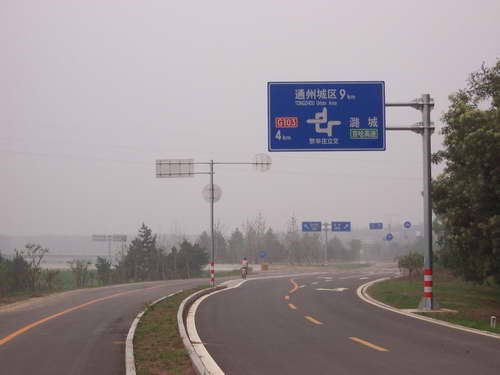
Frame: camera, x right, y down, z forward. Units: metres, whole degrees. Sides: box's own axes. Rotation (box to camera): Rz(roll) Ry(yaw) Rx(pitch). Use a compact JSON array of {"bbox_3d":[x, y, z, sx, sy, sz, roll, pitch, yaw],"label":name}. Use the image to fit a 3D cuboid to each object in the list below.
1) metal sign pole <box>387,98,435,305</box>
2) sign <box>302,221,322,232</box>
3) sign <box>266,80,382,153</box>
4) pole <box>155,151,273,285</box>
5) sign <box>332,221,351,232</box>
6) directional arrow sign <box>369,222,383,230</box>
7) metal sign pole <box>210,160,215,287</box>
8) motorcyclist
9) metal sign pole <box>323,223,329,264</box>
[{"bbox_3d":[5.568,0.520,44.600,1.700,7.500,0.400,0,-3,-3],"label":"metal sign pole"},{"bbox_3d":[9.807,6.301,203.000,3.000,1.550,0.150,0,-3,0],"label":"sign"},{"bbox_3d":[2.681,-2.462,44.700,4.070,2.420,0.120,0,-3,-3],"label":"sign"},{"bbox_3d":[-1.918,1.758,68.500,6.150,7.050,0.300,0,-3,0],"label":"pole"},{"bbox_3d":[14.465,6.301,203.000,3.000,1.550,0.150,0,-3,0],"label":"sign"},{"bbox_3d":[18.500,5.704,188.000,2.000,0.970,0.120,0,-3,0],"label":"directional arrow sign"},{"bbox_3d":[-1.988,1.918,68.500,0.180,6.700,0.180,0,-3,0],"label":"metal sign pole"},{"bbox_3d":[-0.391,5.882,93.000,0.620,1.600,1.800,0,-3,0],"label":"motorcyclist"},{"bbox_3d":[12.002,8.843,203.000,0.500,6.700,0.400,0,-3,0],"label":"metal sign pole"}]

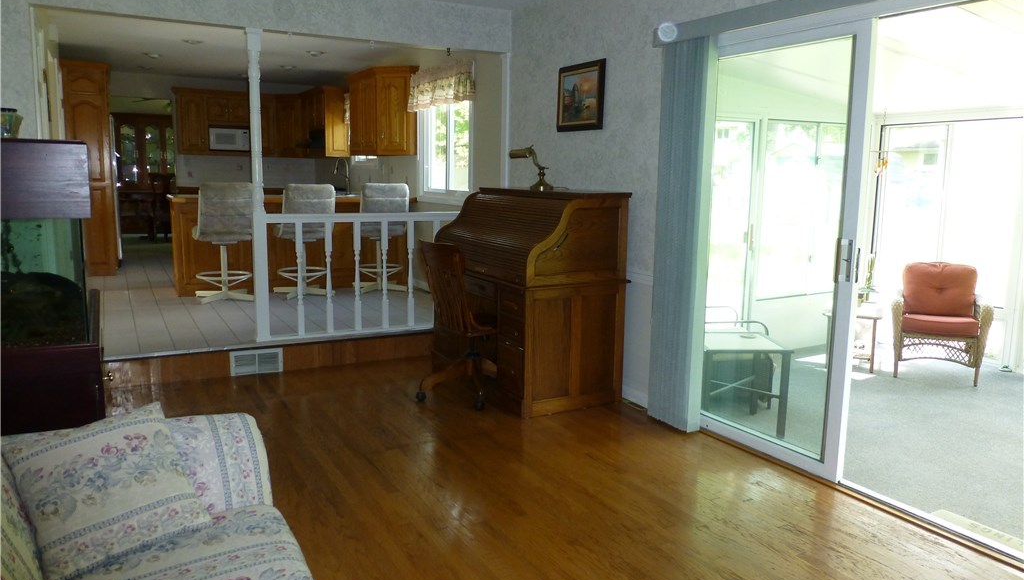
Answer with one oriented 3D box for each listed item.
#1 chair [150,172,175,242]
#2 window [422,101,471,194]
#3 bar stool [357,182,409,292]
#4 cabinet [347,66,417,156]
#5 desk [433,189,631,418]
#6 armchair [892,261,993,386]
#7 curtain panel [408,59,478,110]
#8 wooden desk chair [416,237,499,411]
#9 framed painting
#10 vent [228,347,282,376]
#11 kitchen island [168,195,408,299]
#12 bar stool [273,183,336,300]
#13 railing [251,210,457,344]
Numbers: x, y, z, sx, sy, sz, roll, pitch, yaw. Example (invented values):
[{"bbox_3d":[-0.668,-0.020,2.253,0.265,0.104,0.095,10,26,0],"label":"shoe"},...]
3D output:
[{"bbox_3d":[-5.757,-1.354,11.713,0.460,1.090,0.500,-4,10,-26],"label":"chair"},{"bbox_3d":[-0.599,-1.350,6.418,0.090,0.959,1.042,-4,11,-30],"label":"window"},{"bbox_3d":[-1.319,-0.540,7.210,0.500,1.060,0.500,-4,10,-24],"label":"bar stool"},{"bbox_3d":[-1.359,-1.802,7.326,0.340,0.828,1.192,-5,10,-30],"label":"cabinet"},{"bbox_3d":[0.070,-0.015,4.562,0.702,1.239,1.325,-5,10,-28],"label":"desk"},{"bbox_3d":[3.297,0.219,5.508,0.650,0.850,0.670,5,10,26],"label":"armchair"},{"bbox_3d":[-0.616,-1.795,6.263,0.110,0.317,1.307,-4,11,-30],"label":"curtain panel"},{"bbox_3d":[-0.281,0.193,4.426,0.580,0.959,0.540,-6,12,-37],"label":"wooden desk chair"},{"bbox_3d":[0.446,-1.223,4.522,0.030,0.413,0.499,-5,10,-30],"label":"framed painting"},{"bbox_3d":[-1.744,0.493,4.865,0.334,0.167,0.025,-4,10,-26],"label":"vent"},{"bbox_3d":[-2.173,-0.479,7.077,2.196,0.915,0.680,-4,10,-26],"label":"kitchen island"},{"bbox_3d":[-2.013,-0.491,6.880,0.500,1.060,0.500,-4,10,-26],"label":"bar stool"},{"bbox_3d":[-0.935,-0.127,5.194,1.800,0.870,0.090,-4,10,-26],"label":"railing"}]

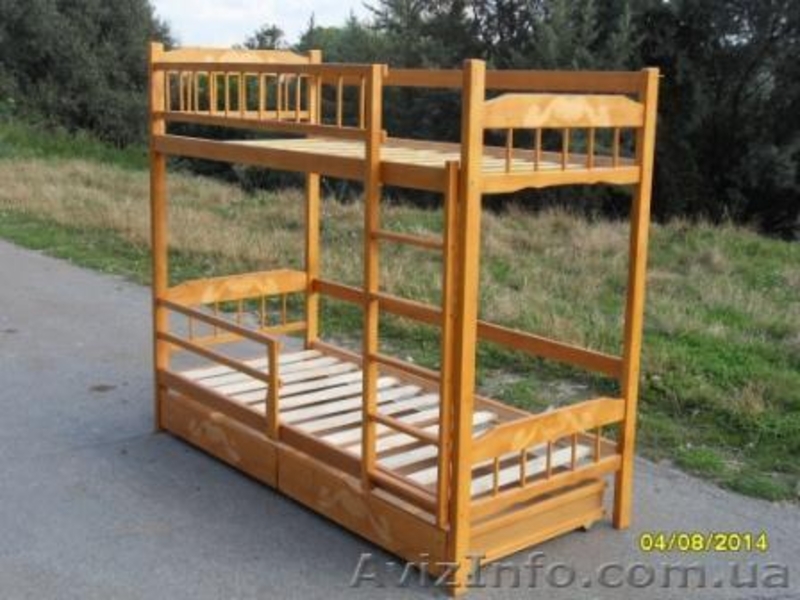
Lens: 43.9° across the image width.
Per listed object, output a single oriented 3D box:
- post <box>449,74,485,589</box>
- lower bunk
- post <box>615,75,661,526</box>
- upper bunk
[{"bbox_3d":[0.201,0.132,3.046,0.055,1.680,0.040,-10,17,-40],"label":"post"},{"bbox_3d":[-0.126,0.399,4.080,0.894,0.650,1.956,-10,17,-40],"label":"lower bunk"},{"bbox_3d":[0.860,0.031,3.620,0.060,1.720,0.045,-10,17,-40],"label":"post"},{"bbox_3d":[-0.100,-0.742,3.900,0.910,0.420,2.000,-10,18,-40],"label":"upper bunk"}]

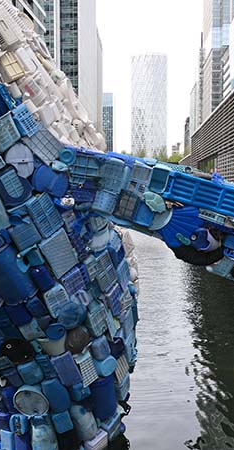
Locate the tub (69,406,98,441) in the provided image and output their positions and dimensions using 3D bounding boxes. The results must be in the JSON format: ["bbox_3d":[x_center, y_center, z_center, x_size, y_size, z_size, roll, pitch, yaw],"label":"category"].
[{"bbox_3d":[-0.483,2.933,6.950,0.310,0.480,0.290,-21,1,0],"label":"tub"}]

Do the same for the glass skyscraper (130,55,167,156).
[{"bbox_3d":[59.685,-191.201,842.143,62.000,218.000,34.000,1,6,5],"label":"glass skyscraper"}]

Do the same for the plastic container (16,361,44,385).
[{"bbox_3d":[-1.273,2.166,6.850,0.290,0.270,0.230,-20,8,-16],"label":"plastic container"}]

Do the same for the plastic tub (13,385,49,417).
[{"bbox_3d":[-1.251,2.554,6.850,0.480,0.480,0.220,25,21,0],"label":"plastic tub"}]

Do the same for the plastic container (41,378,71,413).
[{"bbox_3d":[-0.892,2.521,6.900,0.310,0.430,0.260,-20,4,-14],"label":"plastic container"}]

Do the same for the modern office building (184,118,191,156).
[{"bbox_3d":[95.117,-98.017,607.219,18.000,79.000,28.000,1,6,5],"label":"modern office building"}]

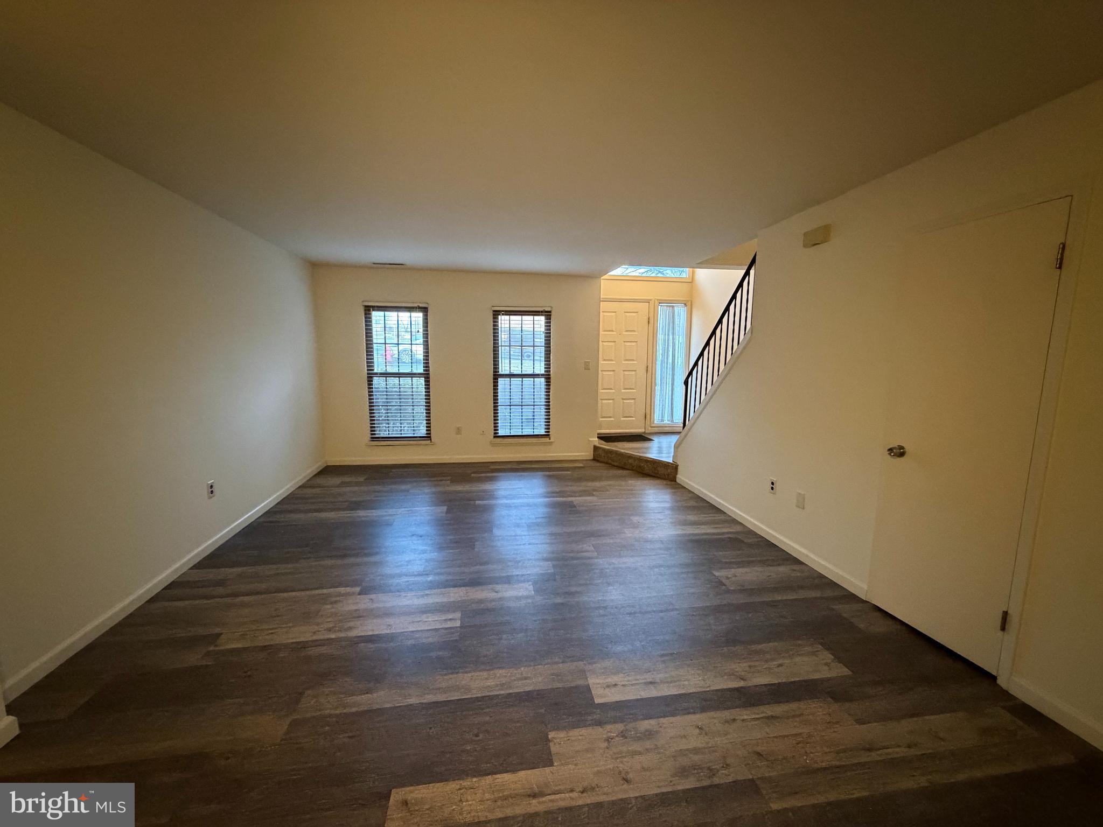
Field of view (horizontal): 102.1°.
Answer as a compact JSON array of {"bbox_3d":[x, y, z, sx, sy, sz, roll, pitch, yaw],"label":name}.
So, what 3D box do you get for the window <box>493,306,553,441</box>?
[{"bbox_3d":[-0.378,-0.501,5.850,0.765,1.700,0.075,-1,8,-9],"label":"window"}]

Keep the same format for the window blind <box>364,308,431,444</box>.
[{"bbox_3d":[-1.919,-0.495,5.612,0.757,1.705,0.090,-1,8,-9],"label":"window blind"}]

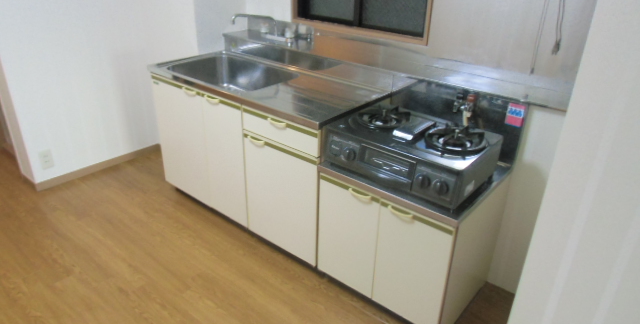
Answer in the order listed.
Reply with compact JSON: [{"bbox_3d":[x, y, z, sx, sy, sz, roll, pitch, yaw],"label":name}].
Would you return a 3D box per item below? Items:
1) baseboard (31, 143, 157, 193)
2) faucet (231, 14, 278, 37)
[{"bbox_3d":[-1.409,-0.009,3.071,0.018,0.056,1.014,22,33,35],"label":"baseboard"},{"bbox_3d":[-0.377,-0.805,2.620,0.270,0.120,0.050,8,27,13],"label":"faucet"}]

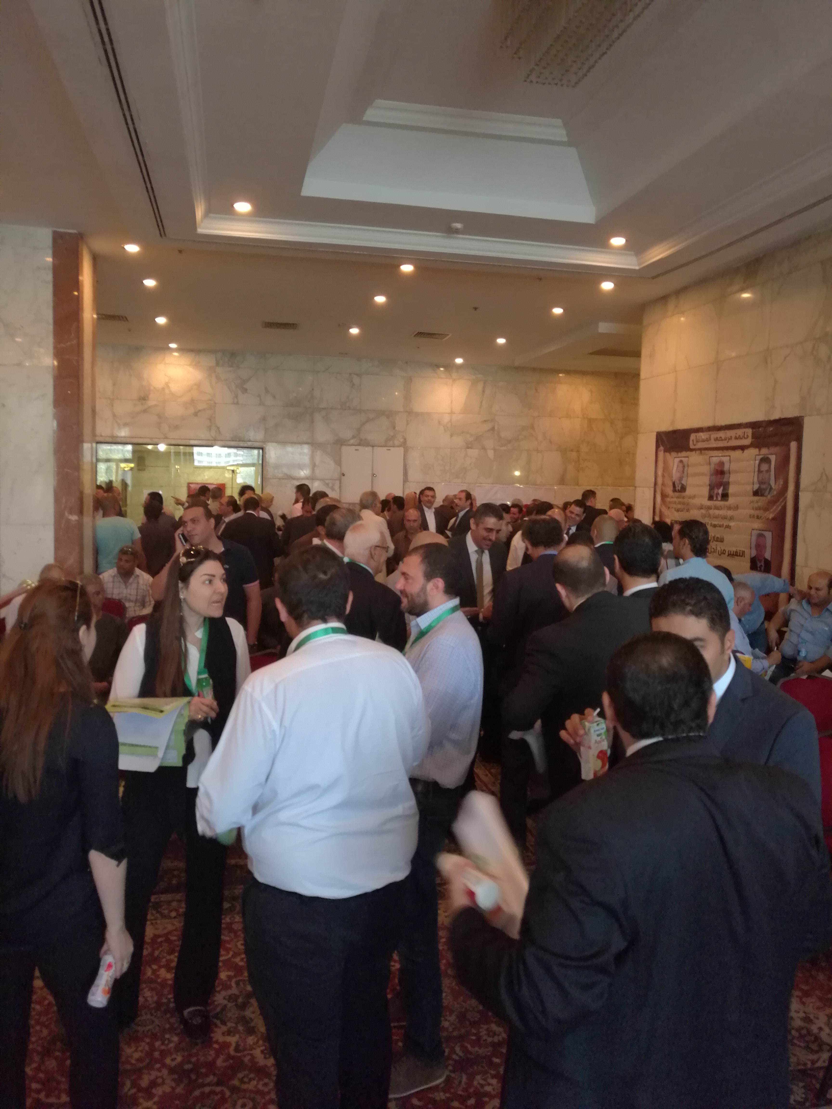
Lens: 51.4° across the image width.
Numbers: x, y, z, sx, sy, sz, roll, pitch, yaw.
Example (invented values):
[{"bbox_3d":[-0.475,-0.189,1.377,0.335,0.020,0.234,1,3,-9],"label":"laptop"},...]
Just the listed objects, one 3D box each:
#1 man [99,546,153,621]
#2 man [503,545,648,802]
[{"bbox_3d":[-2.298,0.595,6.900,0.560,1.290,0.750,0,5,-14],"label":"man"},{"bbox_3d":[0.609,0.812,3.051,0.570,1.680,0.430,0,5,-18],"label":"man"}]

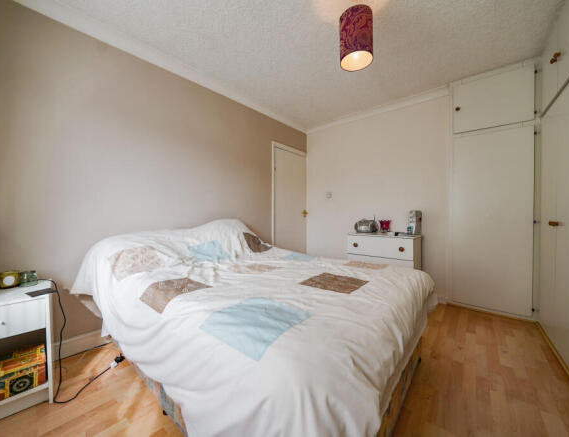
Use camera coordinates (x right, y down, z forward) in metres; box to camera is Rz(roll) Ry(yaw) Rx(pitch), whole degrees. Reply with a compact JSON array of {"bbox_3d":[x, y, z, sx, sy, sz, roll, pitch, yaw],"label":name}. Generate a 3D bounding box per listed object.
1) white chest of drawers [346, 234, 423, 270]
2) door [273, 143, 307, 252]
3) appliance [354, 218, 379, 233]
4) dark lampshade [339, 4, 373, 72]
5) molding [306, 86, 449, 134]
[{"bbox_3d":[1.210,0.581,2.672,0.745,0.738,0.390,0,1,43],"label":"white chest of drawers"},{"bbox_3d":[0.108,-0.058,3.385,0.060,2.010,0.750,0,1,43],"label":"door"},{"bbox_3d":[1.069,0.117,2.839,0.240,0.167,0.180,0,1,43],"label":"appliance"},{"bbox_3d":[0.462,-1.139,1.401,0.200,0.267,0.200,-1,1,0],"label":"dark lampshade"},{"bbox_3d":[1.054,-1.402,2.986,1.900,0.088,0.085,0,1,43],"label":"molding"}]

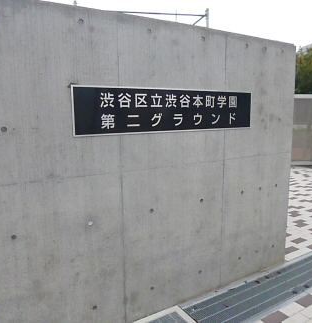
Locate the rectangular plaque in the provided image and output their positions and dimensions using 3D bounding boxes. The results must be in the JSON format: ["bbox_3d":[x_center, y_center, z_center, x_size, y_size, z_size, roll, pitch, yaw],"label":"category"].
[{"bbox_3d":[0.154,-0.363,2.134,1.490,0.295,0.025,-6,10,-30],"label":"rectangular plaque"}]

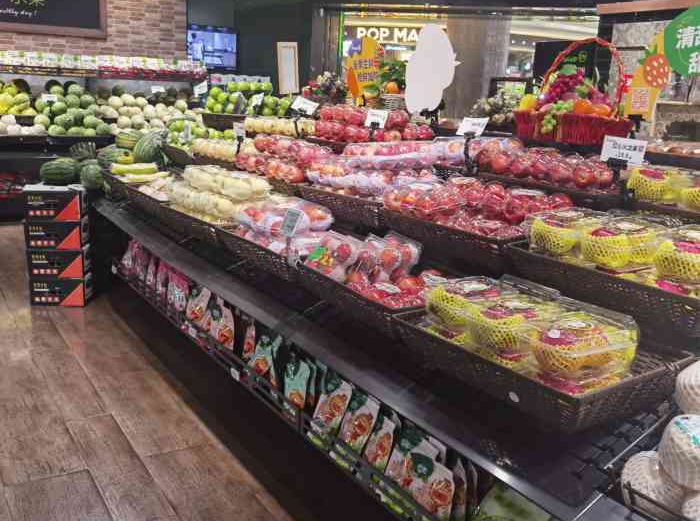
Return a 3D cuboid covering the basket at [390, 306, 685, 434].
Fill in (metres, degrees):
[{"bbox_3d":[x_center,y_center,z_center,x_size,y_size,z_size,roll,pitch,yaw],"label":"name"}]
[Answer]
[{"bbox_3d":[0.421,0.212,1.708,0.350,0.105,0.615,-12,17,-29],"label":"basket"}]

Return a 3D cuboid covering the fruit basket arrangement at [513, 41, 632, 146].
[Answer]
[{"bbox_3d":[0.929,-0.701,3.026,0.290,0.430,0.430,-5,14,-30],"label":"fruit basket arrangement"}]

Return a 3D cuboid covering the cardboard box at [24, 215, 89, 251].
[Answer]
[{"bbox_3d":[-1.952,-0.187,4.877,0.348,0.185,0.260,0,12,-7],"label":"cardboard box"}]

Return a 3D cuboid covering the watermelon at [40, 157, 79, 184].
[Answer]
[{"bbox_3d":[-1.943,-0.595,4.868,0.265,0.185,0.190,0,12,-7],"label":"watermelon"}]

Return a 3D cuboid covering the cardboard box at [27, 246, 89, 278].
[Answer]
[{"bbox_3d":[-1.982,0.009,4.992,0.349,0.196,0.254,1,12,-9],"label":"cardboard box"}]

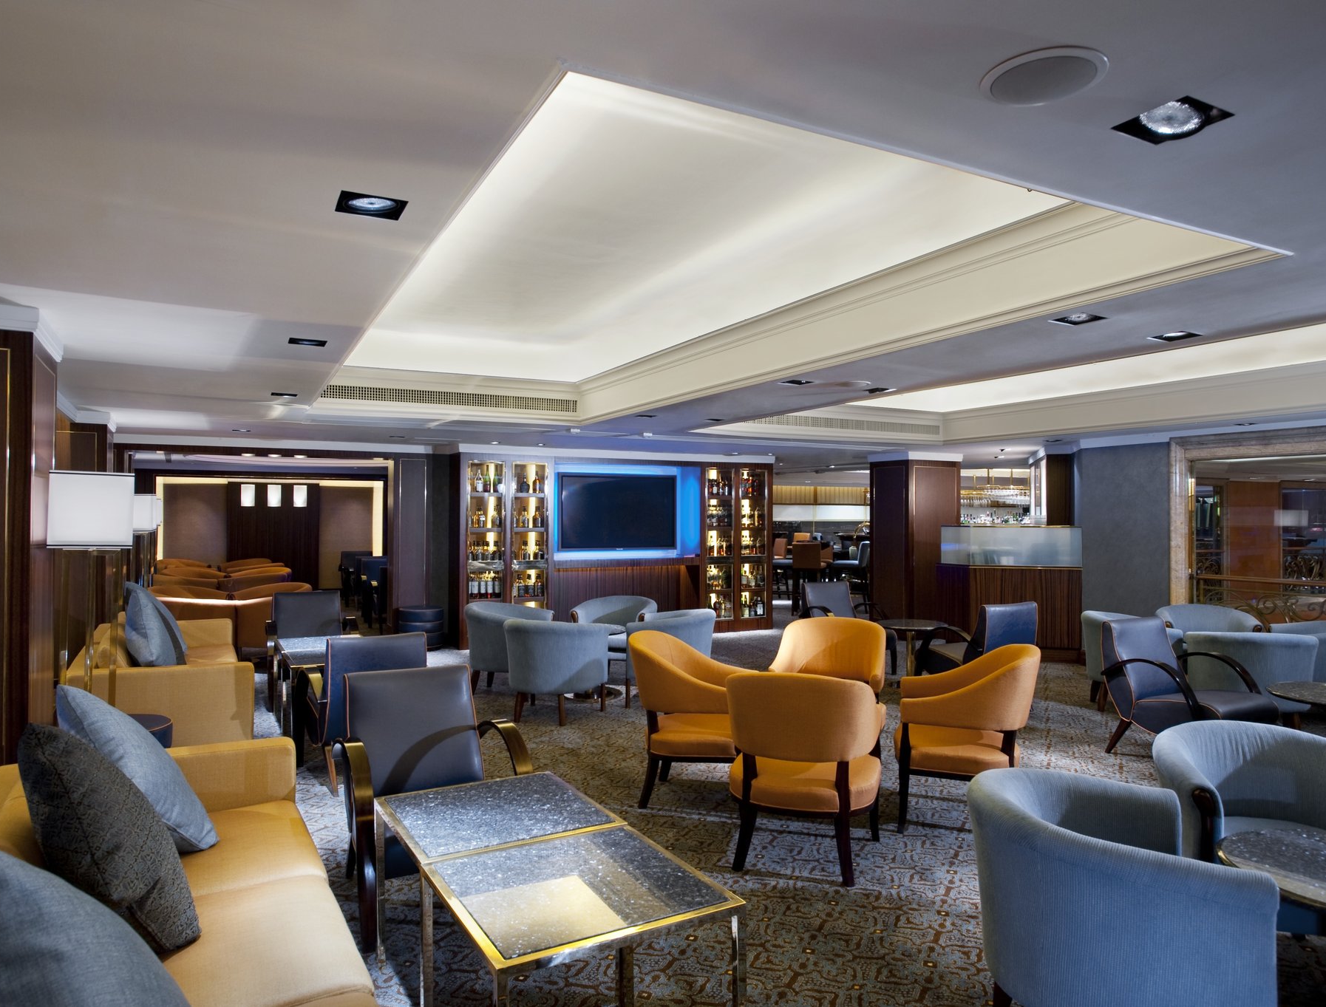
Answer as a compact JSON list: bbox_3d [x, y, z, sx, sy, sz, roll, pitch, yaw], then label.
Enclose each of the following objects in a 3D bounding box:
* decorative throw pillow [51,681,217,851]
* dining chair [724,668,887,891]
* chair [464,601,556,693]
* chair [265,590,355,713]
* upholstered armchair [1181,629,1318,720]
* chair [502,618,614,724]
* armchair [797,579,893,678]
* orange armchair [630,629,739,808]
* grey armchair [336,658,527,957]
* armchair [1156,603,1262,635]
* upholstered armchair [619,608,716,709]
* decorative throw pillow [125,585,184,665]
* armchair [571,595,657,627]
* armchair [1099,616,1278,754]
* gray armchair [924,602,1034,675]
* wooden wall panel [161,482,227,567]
[{"bbox_3d":[-1.606,0.788,2.587,0.200,0.580,0.530,-39,18,-25],"label":"decorative throw pillow"},{"bbox_3d":[0.641,1.096,3.675,0.612,0.837,0.643,0,-1,17],"label":"dining chair"},{"bbox_3d":[-1.311,1.189,6.930,0.653,0.694,0.694,0,-1,17],"label":"chair"},{"bbox_3d":[-2.719,1.119,6.492,0.607,0.817,0.755,0,-1,-27],"label":"chair"},{"bbox_3d":[3.966,1.196,5.634,0.704,0.694,0.663,0,-1,21],"label":"upholstered armchair"},{"bbox_3d":[-0.782,1.194,6.138,0.720,0.731,0.690,0,-1,17],"label":"chair"},{"bbox_3d":[1.723,1.156,7.819,0.645,0.848,0.735,0,-1,-29],"label":"armchair"},{"bbox_3d":[0.217,1.098,4.318,0.643,0.842,0.612,0,-1,15],"label":"orange armchair"},{"bbox_3d":[-0.876,1.097,3.182,0.602,0.817,0.755,0,-1,-27],"label":"grey armchair"},{"bbox_3d":[4.466,1.209,6.910,0.704,0.694,0.663,0,-1,27],"label":"armchair"},{"bbox_3d":[0.098,1.191,6.614,0.653,0.694,0.694,0,-1,13],"label":"upholstered armchair"},{"bbox_3d":[-3.437,0.822,5.617,0.180,0.560,0.560,-19,9,-29],"label":"decorative throw pillow"},{"bbox_3d":[-0.430,1.208,7.519,0.720,0.731,0.690,0,-1,16],"label":"armchair"},{"bbox_3d":[3.050,1.131,4.968,0.645,0.848,0.735,0,-1,-29],"label":"armchair"},{"bbox_3d":[2.354,1.136,6.370,0.602,0.817,0.755,0,-1,-28],"label":"gray armchair"},{"bbox_3d":[-8.396,0.614,15.072,1.010,1.960,0.050,0,-1,-28],"label":"wooden wall panel"}]

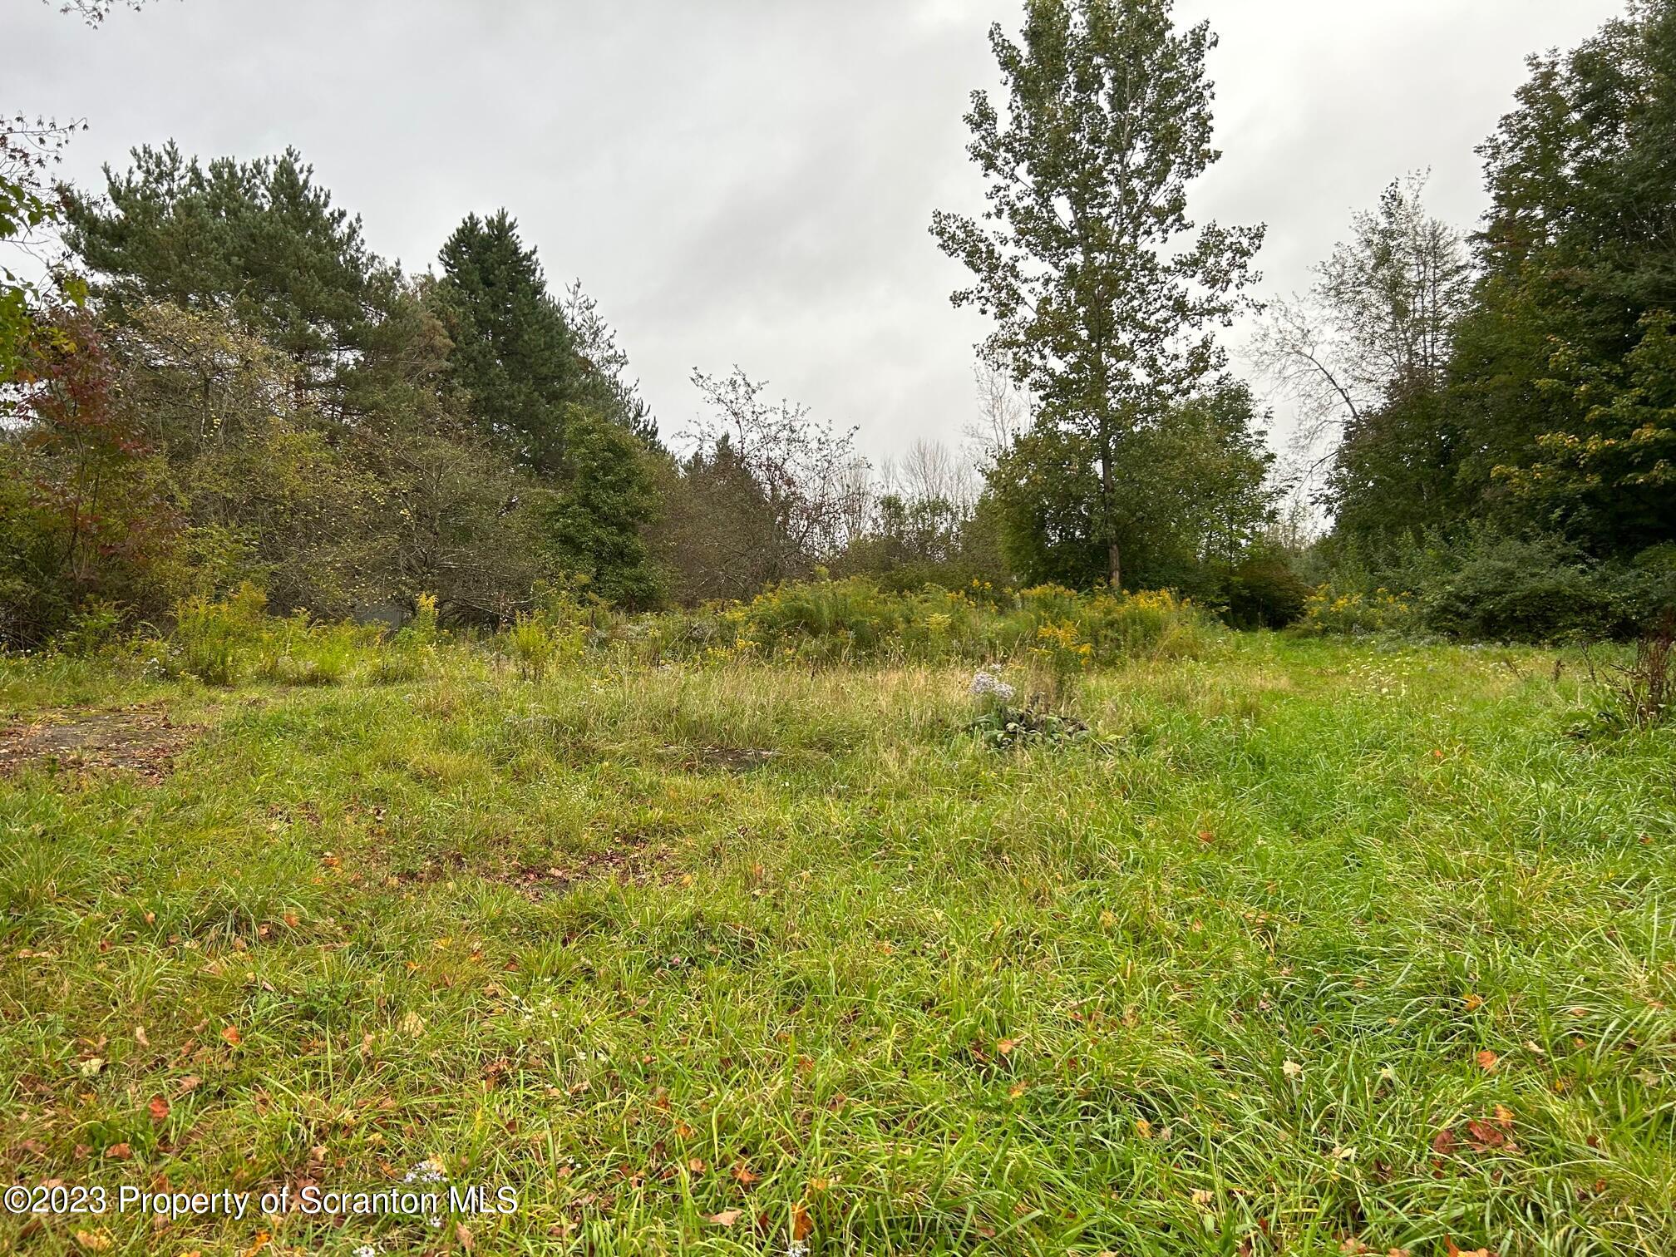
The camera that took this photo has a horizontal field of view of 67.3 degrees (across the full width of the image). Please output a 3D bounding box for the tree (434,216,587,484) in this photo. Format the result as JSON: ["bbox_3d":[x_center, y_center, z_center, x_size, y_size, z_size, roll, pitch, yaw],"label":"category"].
[{"bbox_3d":[-8.633,-5.522,33.244,4.300,10.900,4.300,0,3,0],"label":"tree"}]

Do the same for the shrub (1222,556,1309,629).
[{"bbox_3d":[9.864,-0.830,29.038,2.000,1.689,2.000,0,3,0],"label":"shrub"}]

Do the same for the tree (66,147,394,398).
[{"bbox_3d":[-15.074,-6.152,31.259,8.000,11.600,7.200,0,3,0],"label":"tree"}]

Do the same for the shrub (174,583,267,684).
[{"bbox_3d":[-7.512,0.063,15.327,1.120,1.225,1.000,0,3,0],"label":"shrub"}]

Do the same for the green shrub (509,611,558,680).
[{"bbox_3d":[-3.716,0.222,15.319,0.600,0.843,0.580,0,3,0],"label":"green shrub"}]

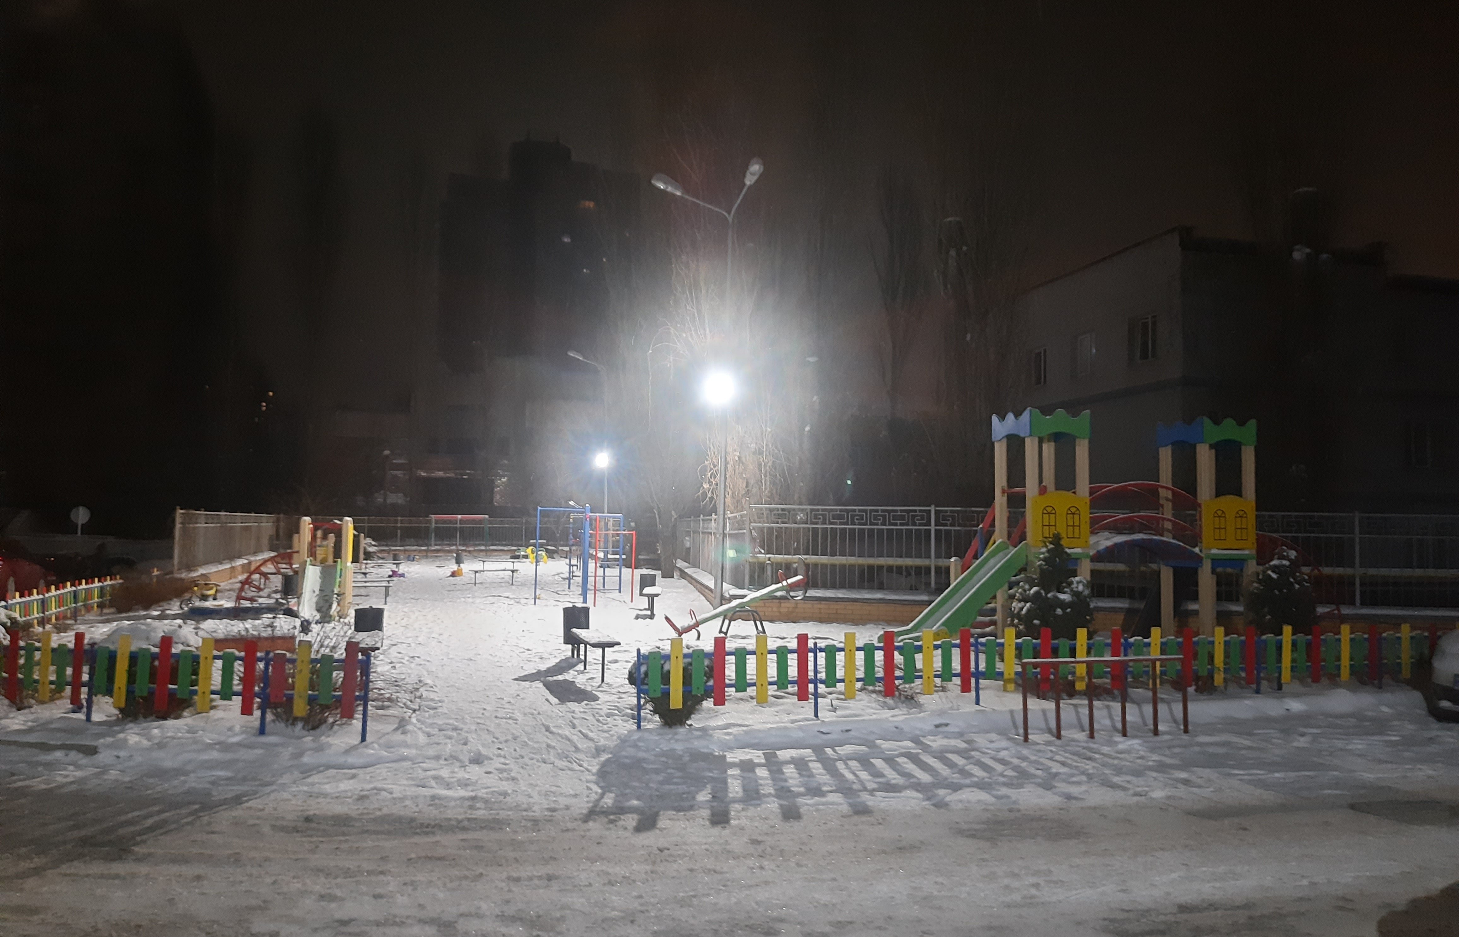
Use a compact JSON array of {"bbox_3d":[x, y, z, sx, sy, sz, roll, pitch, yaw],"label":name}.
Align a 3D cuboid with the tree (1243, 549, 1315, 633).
[{"bbox_3d":[6.760,1.659,12.441,0.870,1.400,0.870,1,-3,0],"label":"tree"}]

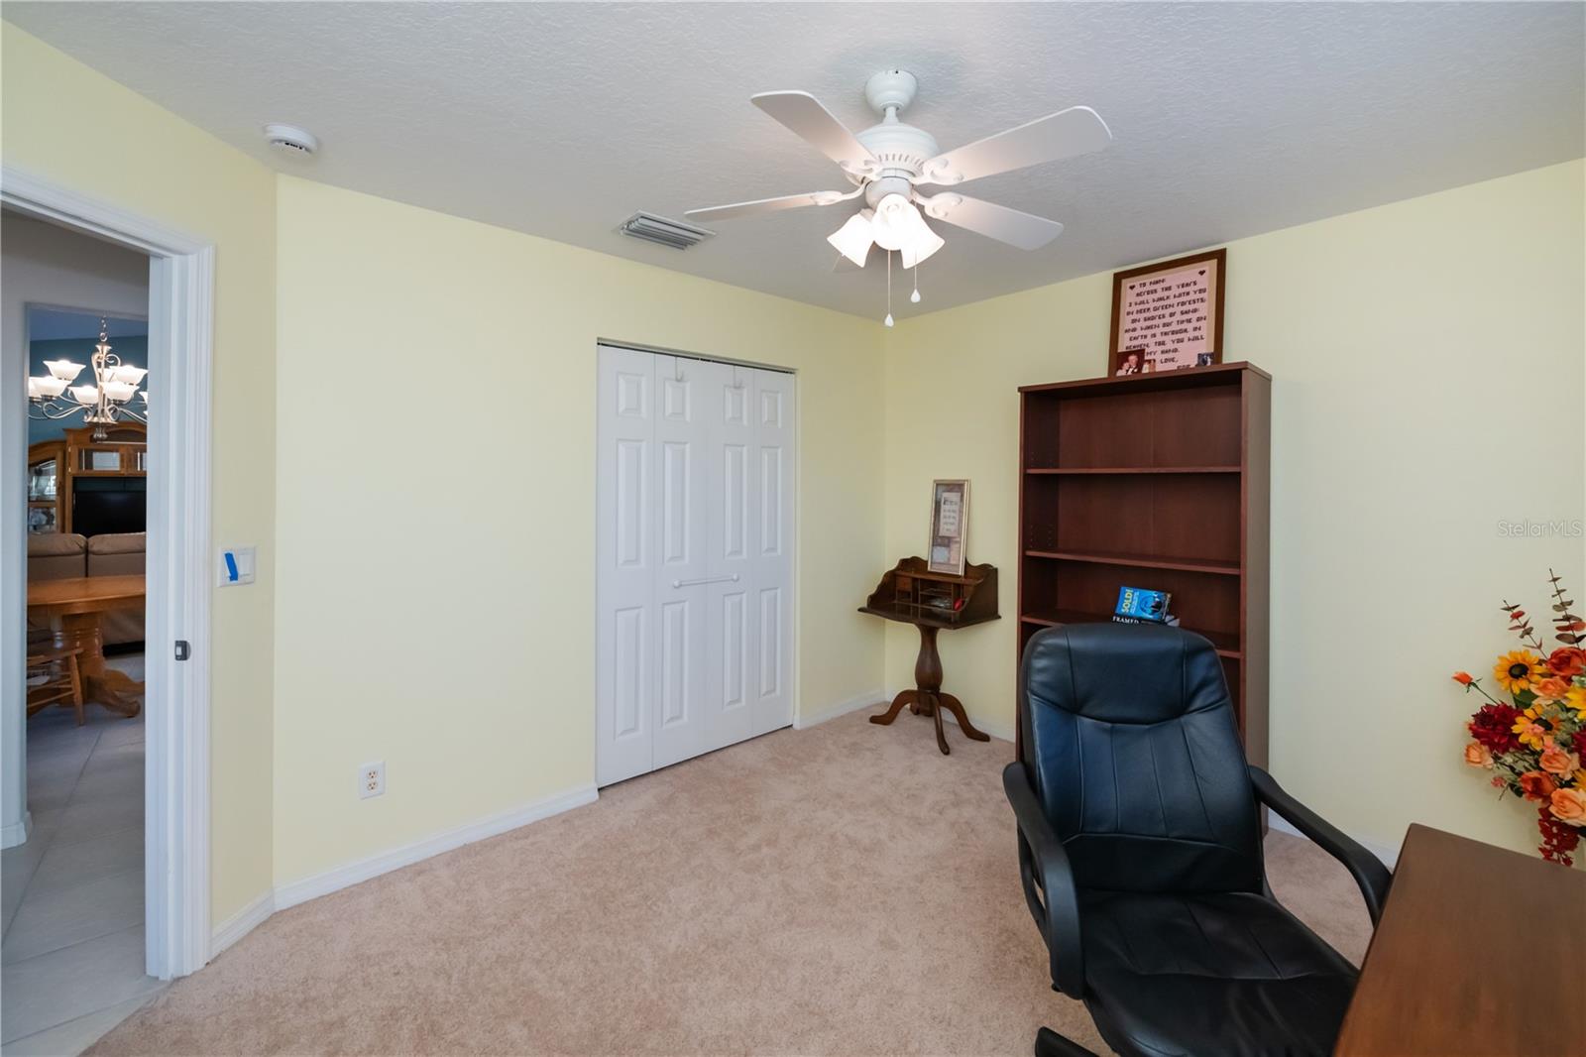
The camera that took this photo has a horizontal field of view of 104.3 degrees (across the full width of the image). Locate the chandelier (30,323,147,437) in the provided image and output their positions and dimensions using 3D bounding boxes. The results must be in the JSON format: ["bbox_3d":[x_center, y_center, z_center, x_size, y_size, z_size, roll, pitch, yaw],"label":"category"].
[{"bbox_3d":[-4.412,-0.949,3.938,0.750,0.780,0.750,3,4,45],"label":"chandelier"}]

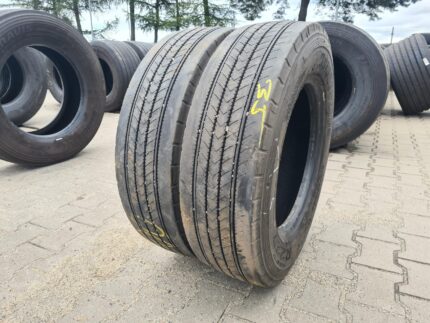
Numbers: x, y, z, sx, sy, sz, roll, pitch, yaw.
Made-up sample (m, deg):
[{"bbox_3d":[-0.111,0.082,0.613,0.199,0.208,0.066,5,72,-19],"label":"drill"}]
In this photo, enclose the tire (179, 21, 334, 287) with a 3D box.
[{"bbox_3d":[0.202,-0.022,1.097,0.233,0.836,0.836,11,21,28],"label":"tire"}]

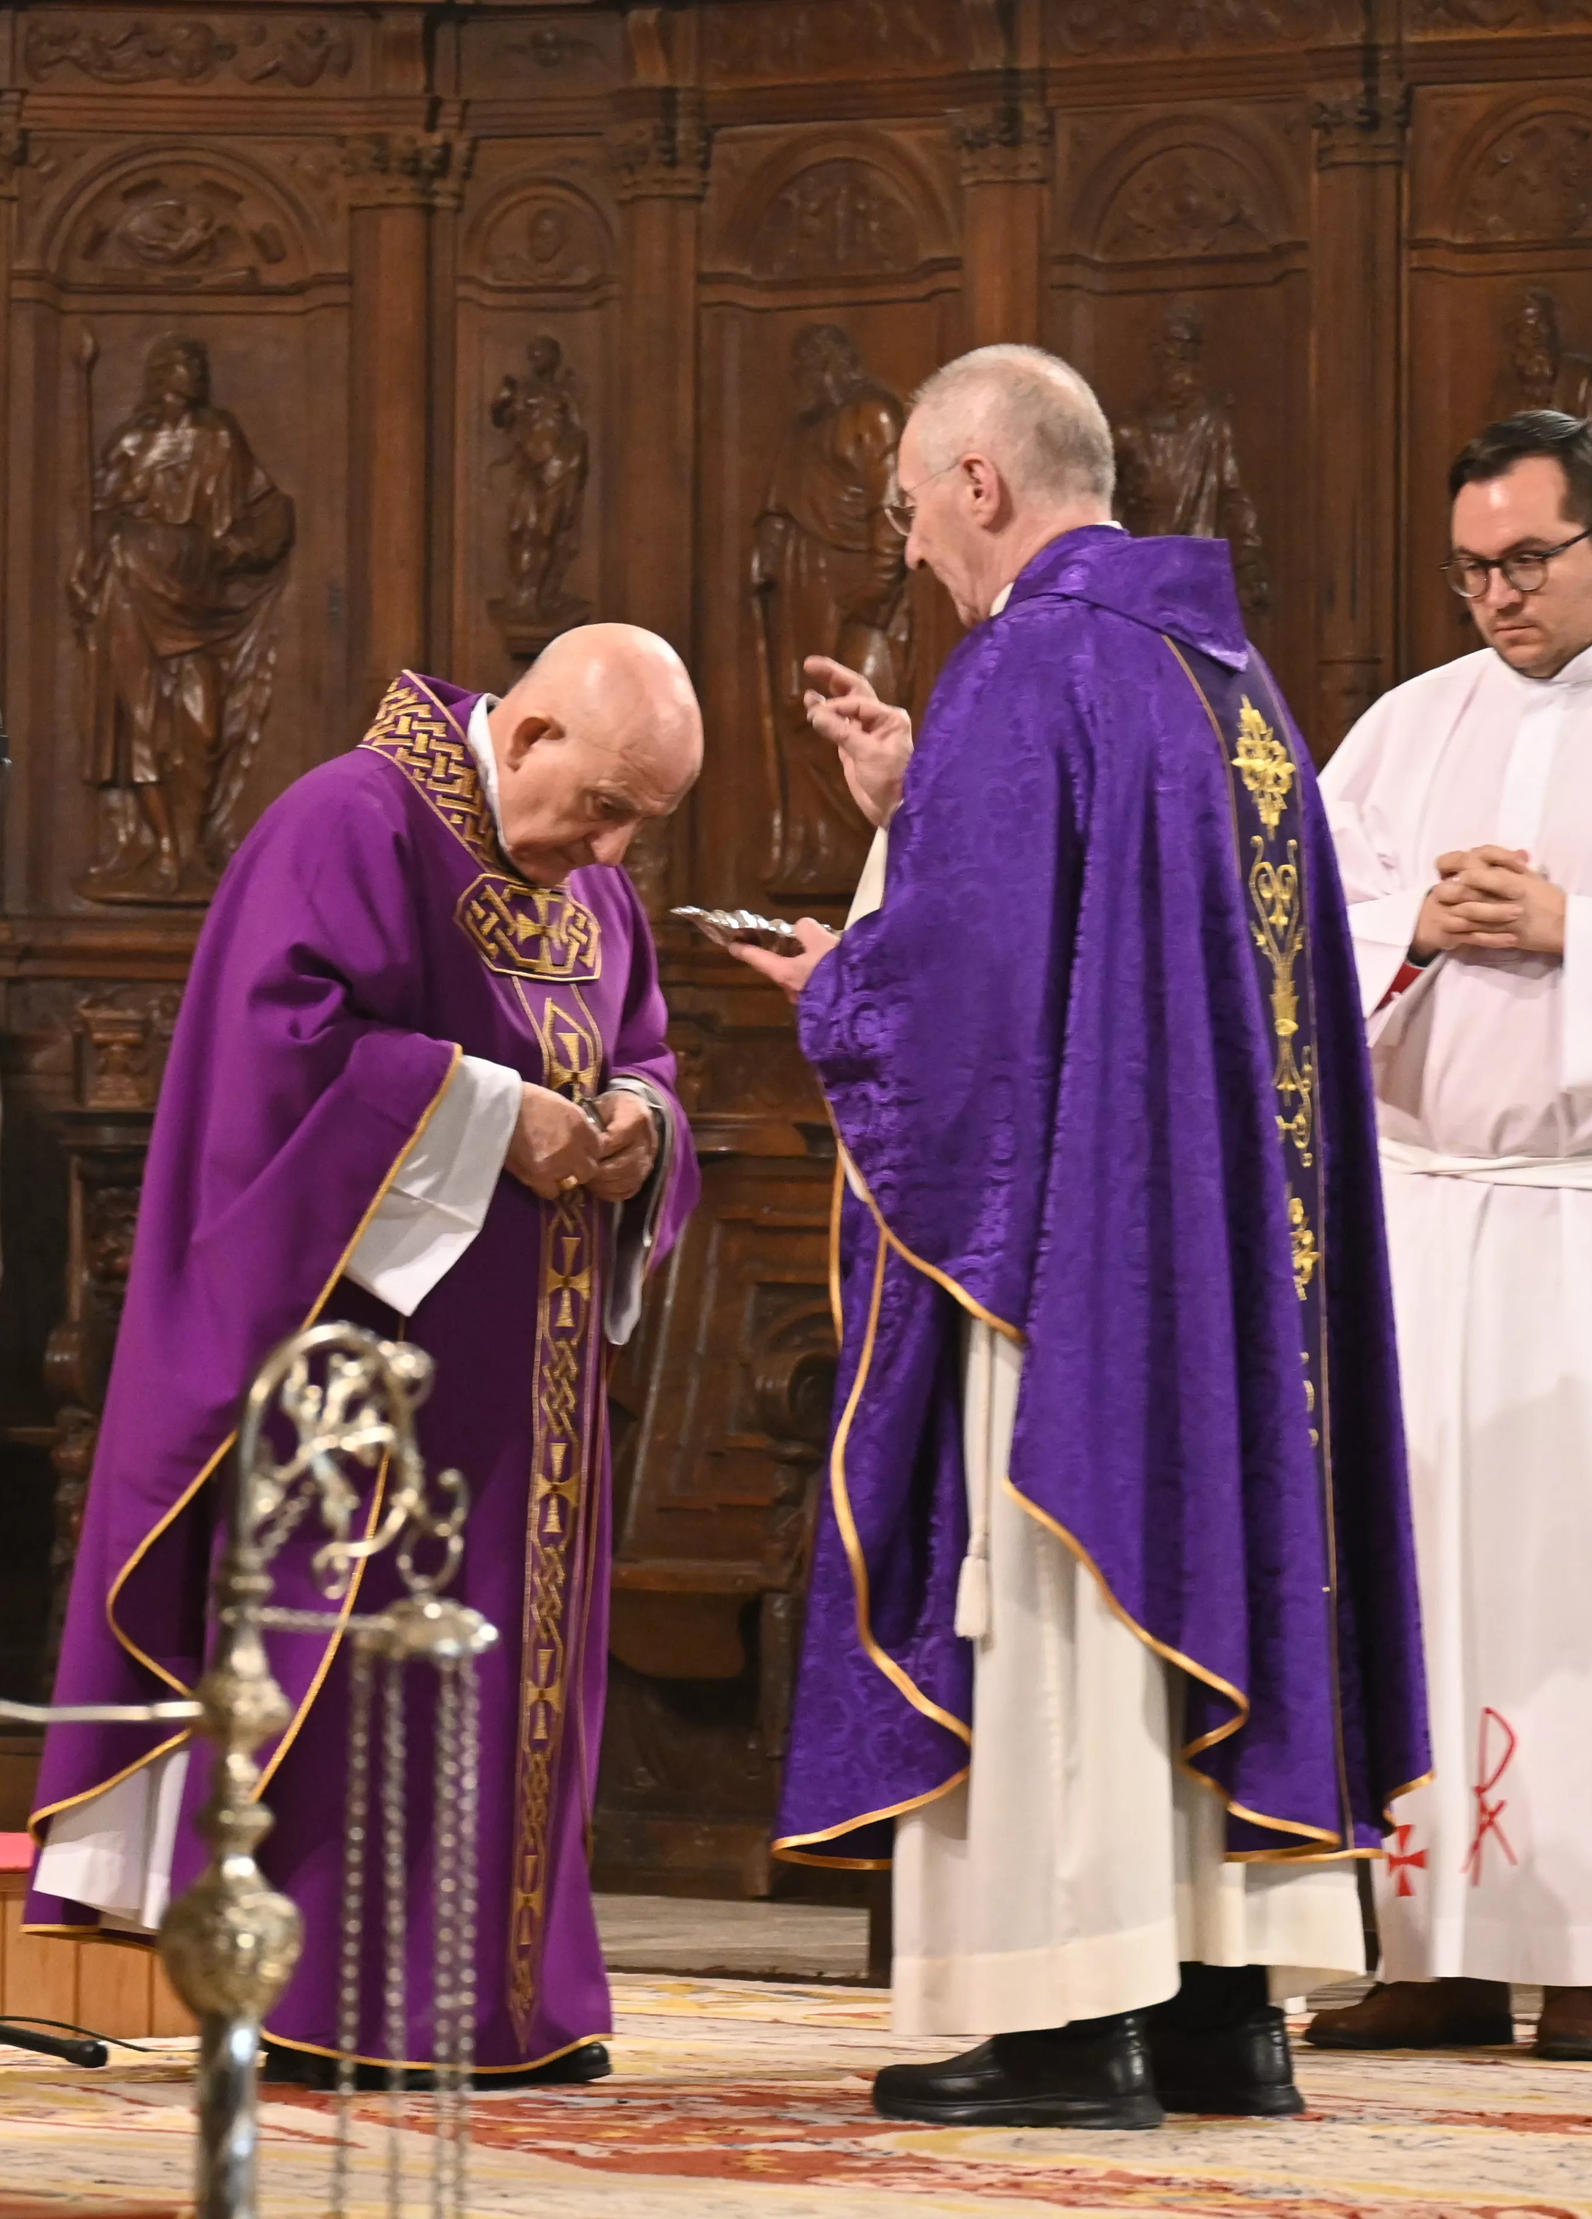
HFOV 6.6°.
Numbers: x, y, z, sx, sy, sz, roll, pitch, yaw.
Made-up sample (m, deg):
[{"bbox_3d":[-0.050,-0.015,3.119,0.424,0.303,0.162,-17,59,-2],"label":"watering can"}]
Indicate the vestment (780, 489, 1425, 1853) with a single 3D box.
[{"bbox_3d":[0.300,0.088,13.750,0.560,1.330,0.630,0,0,25],"label":"vestment"}]

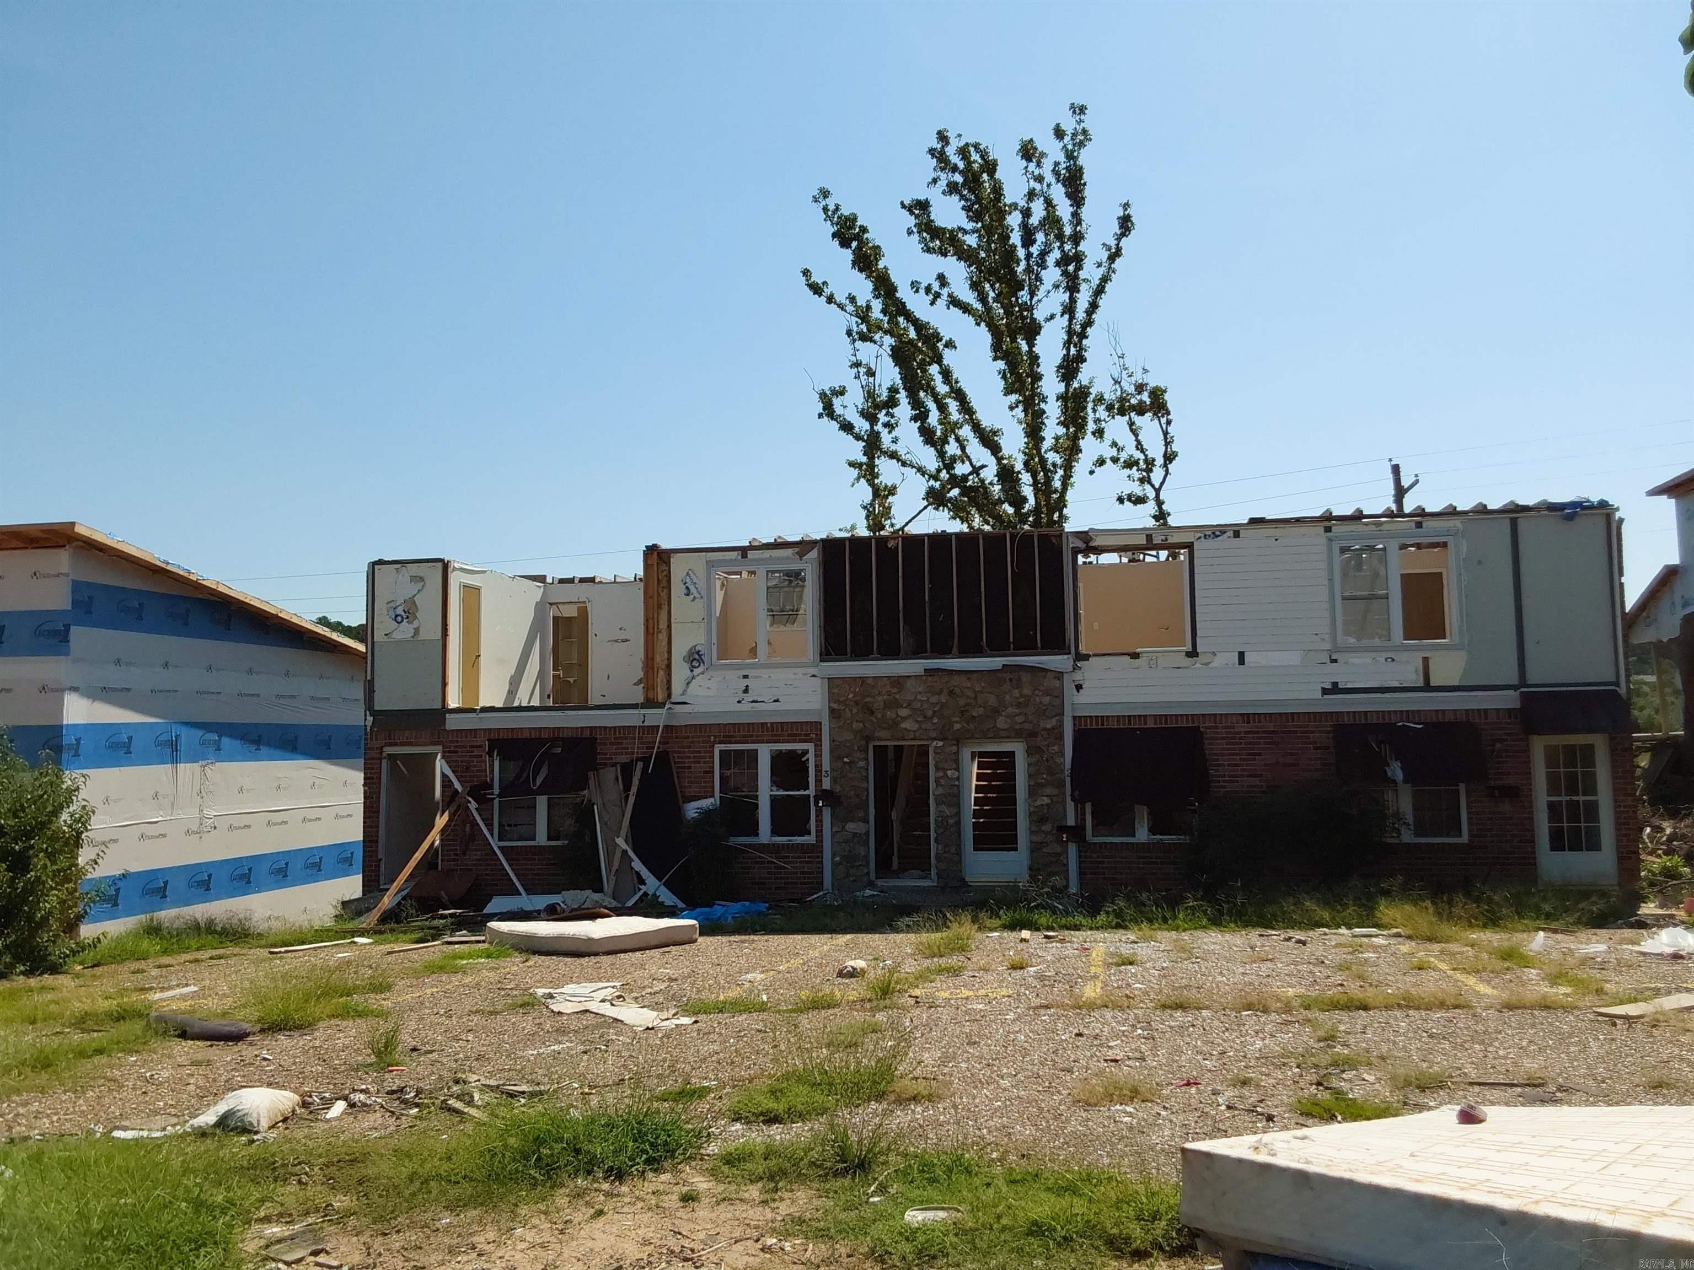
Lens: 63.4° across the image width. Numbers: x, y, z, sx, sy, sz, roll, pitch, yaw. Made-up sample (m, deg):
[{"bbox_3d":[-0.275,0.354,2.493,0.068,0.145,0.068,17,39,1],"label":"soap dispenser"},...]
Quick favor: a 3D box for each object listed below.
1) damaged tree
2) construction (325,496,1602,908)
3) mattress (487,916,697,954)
[{"bbox_3d":[3.574,-4.192,33.901,9.233,18.492,8.494,-1,-4,0],"label":"damaged tree"},{"bbox_3d":[2.199,1.499,24.380,18.622,5.470,9.000,-2,-4,11],"label":"construction"},{"bbox_3d":[-2.841,3.329,15.257,1.930,0.210,1.410,-6,-8,41],"label":"mattress"}]

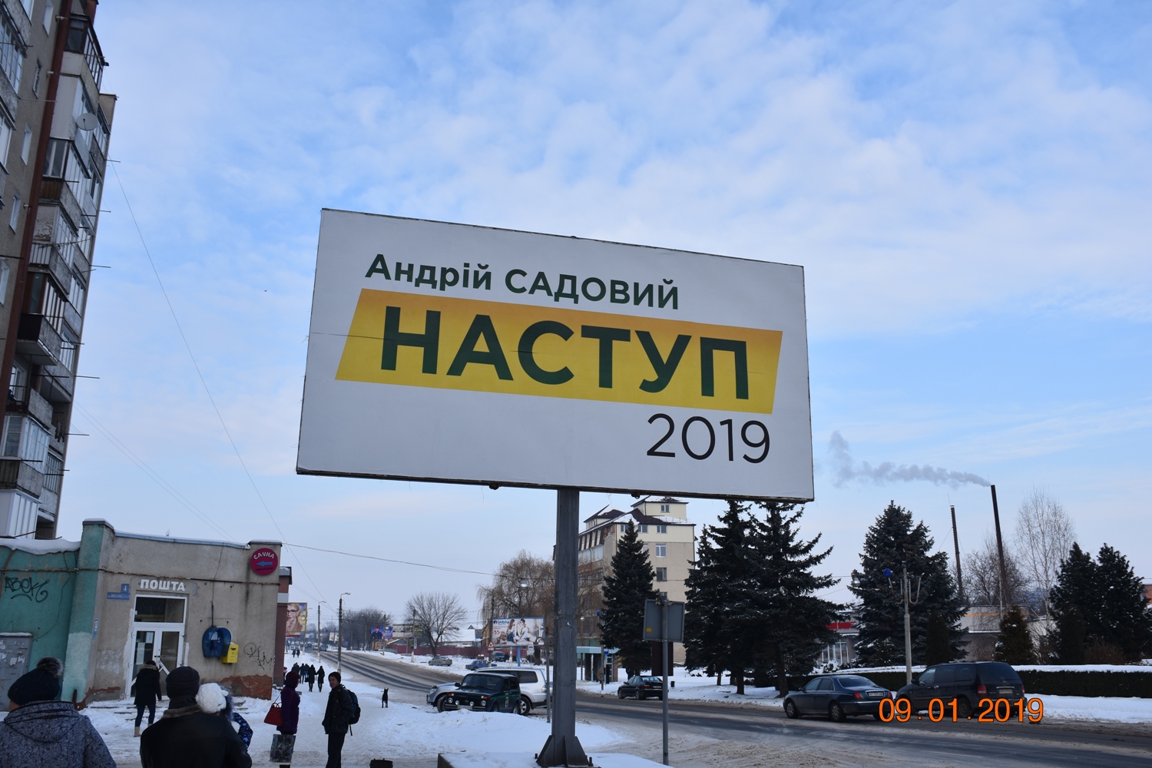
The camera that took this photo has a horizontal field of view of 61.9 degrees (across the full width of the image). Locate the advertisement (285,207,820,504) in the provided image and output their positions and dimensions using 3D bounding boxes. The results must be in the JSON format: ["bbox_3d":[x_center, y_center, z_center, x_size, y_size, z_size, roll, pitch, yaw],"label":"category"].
[{"bbox_3d":[-0.047,-0.259,11.600,6.100,3.100,0.300,4,-17,-14],"label":"advertisement"}]

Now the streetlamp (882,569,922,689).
[{"bbox_3d":[14.449,10.865,41.824,1.500,5.885,1.300,0,-16,0],"label":"streetlamp"}]

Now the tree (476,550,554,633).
[{"bbox_3d":[-6.518,29.451,126.830,12.129,14.718,12.129,1,-14,-3],"label":"tree"}]

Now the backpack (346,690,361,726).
[{"bbox_3d":[-3.415,4.916,14.600,0.240,0.500,0.320,10,-19,-29],"label":"backpack"}]

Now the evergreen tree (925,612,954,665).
[{"bbox_3d":[21.076,15.446,55.641,1.600,4.576,1.600,0,-16,0],"label":"evergreen tree"}]

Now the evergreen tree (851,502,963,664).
[{"bbox_3d":[21.035,13.316,61.422,7.371,11.432,7.371,-4,-15,18],"label":"evergreen tree"}]

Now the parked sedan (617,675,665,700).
[{"bbox_3d":[4.173,18.996,60.174,1.720,1.400,4.450,5,-15,-17],"label":"parked sedan"}]

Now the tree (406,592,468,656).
[{"bbox_3d":[-23.100,40.510,161.351,10.438,10.862,10.438,3,-15,-7],"label":"tree"}]

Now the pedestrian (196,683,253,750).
[{"bbox_3d":[-2.129,2.245,5.781,0.420,0.850,0.380,9,-19,-29],"label":"pedestrian"}]

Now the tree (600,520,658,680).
[{"bbox_3d":[4.245,16.361,72.493,4.758,12.006,4.758,0,-14,3],"label":"tree"}]

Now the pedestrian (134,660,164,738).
[{"bbox_3d":[-9.489,6.980,21.404,0.580,1.640,0.500,9,-16,-28],"label":"pedestrian"}]

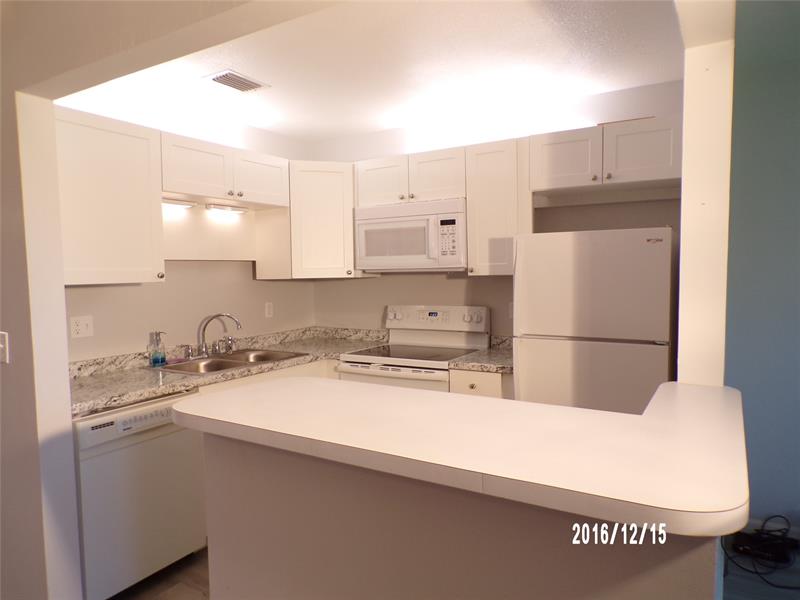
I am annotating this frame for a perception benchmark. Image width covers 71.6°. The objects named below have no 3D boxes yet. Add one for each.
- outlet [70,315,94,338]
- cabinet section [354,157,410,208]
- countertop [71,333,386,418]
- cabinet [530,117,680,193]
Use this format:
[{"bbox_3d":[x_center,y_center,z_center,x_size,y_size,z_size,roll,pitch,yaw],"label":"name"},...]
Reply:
[{"bbox_3d":[-1.600,0.137,2.804,0.011,0.114,0.114,1,4,31],"label":"outlet"},{"bbox_3d":[-0.037,-0.770,3.714,0.424,0.298,0.320,1,4,32],"label":"cabinet section"},{"bbox_3d":[-0.925,0.327,3.201,0.700,0.108,2.180,1,4,31],"label":"countertop"},{"bbox_3d":[1.117,-0.742,2.957,0.758,0.294,0.331,1,3,31],"label":"cabinet"}]

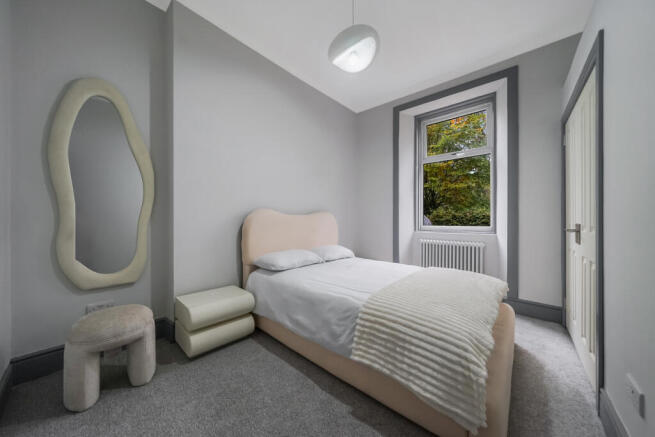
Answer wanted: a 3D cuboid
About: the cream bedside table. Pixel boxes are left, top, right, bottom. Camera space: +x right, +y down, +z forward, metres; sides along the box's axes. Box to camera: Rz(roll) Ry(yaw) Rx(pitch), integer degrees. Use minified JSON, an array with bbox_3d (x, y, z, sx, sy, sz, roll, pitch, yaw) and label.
[{"bbox_3d":[-0.983,0.872,1.948,0.373,0.386,0.522,0,0,41],"label":"cream bedside table"}]

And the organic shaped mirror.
[{"bbox_3d":[-1.689,-0.261,1.683,0.061,1.555,0.565,0,0,41],"label":"organic shaped mirror"}]

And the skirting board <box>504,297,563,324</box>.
[{"bbox_3d":[2.212,0.983,2.353,0.442,0.165,0.022,0,0,41],"label":"skirting board"}]

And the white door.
[{"bbox_3d":[2.010,0.060,1.728,0.042,2.010,1.113,0,0,41],"label":"white door"}]

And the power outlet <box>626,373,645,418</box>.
[{"bbox_3d":[1.174,0.672,0.832,0.012,0.085,0.140,0,0,41],"label":"power outlet"}]

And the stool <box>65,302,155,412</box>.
[{"bbox_3d":[-1.385,0.855,1.422,0.425,0.420,0.425,0,0,41],"label":"stool"}]

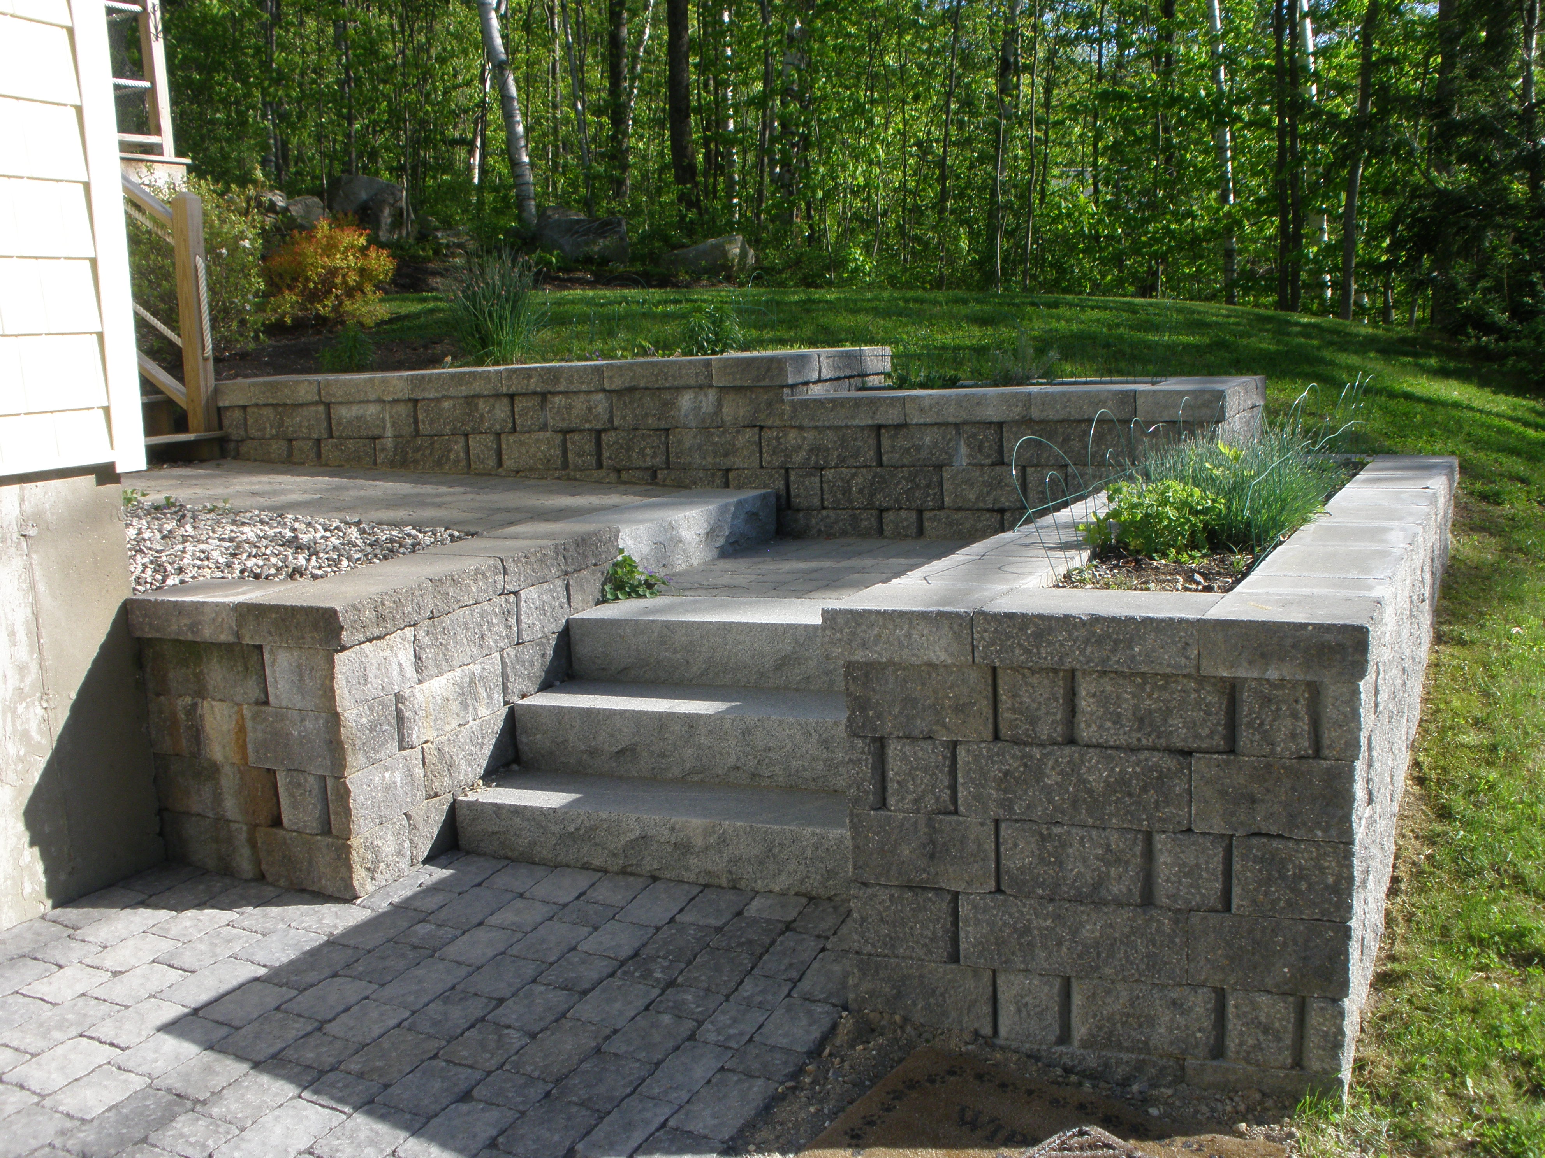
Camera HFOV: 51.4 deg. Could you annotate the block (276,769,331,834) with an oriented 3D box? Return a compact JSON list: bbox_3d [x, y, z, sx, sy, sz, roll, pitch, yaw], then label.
[{"bbox_3d":[-1.066,0.522,3.992,0.160,0.150,0.250,3,9,32],"label":"block"}]

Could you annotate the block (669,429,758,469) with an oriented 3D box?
[{"bbox_3d":[-0.155,-0.510,6.178,0.384,0.152,0.280,2,9,28],"label":"block"}]

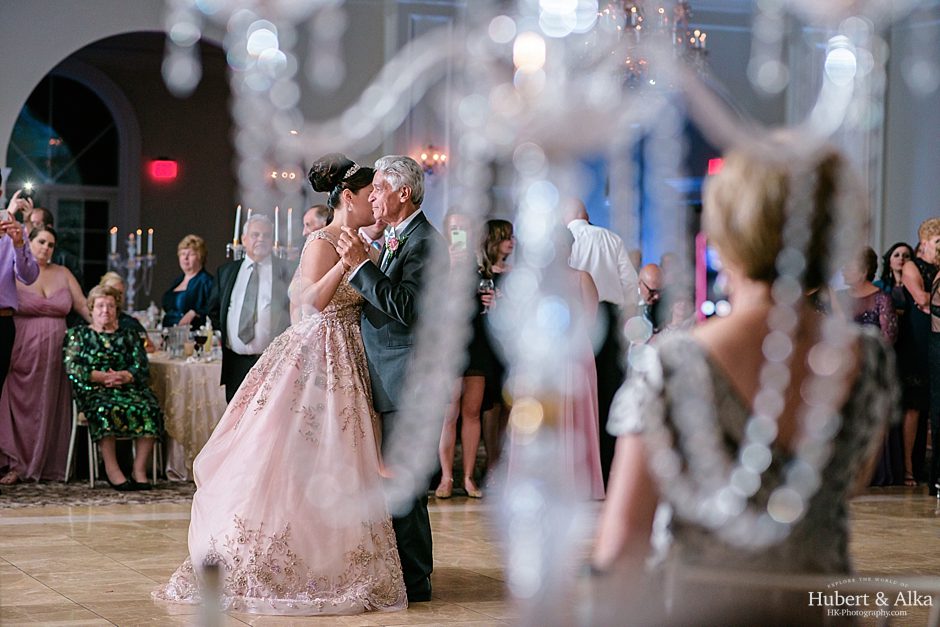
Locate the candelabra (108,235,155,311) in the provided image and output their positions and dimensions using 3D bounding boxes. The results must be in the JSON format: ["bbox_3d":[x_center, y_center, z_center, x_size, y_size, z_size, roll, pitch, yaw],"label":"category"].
[{"bbox_3d":[-3.325,-0.310,21.800,0.450,0.880,0.450,1,1,0],"label":"candelabra"}]

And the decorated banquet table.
[{"bbox_3d":[-1.382,0.657,14.300,1.520,0.750,1.520,1,1,0],"label":"decorated banquet table"}]

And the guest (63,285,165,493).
[{"bbox_3d":[-2.152,0.429,13.400,0.580,1.210,0.780,1,1,-16],"label":"guest"}]

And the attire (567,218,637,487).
[{"bbox_3d":[0.827,0.183,13.950,0.500,1.790,0.360,1,1,-18],"label":"attire"}]

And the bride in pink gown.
[{"bbox_3d":[-0.747,0.272,8.800,0.960,1.730,0.800,1,1,-2],"label":"bride in pink gown"}]

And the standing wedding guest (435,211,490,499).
[{"bbox_3d":[-0.044,0.232,13.100,0.440,1.690,0.360,1,1,5],"label":"standing wedding guest"}]

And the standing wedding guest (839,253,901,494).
[{"bbox_3d":[2.585,0.332,14.400,0.480,1.540,0.370,2,1,30],"label":"standing wedding guest"}]

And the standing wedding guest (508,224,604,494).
[{"bbox_3d":[0.506,0.291,13.150,0.540,1.590,0.420,1,1,-14],"label":"standing wedding guest"}]

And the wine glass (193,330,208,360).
[{"bbox_3d":[-1.685,0.196,13.900,0.086,0.195,0.086,1,1,0],"label":"wine glass"}]

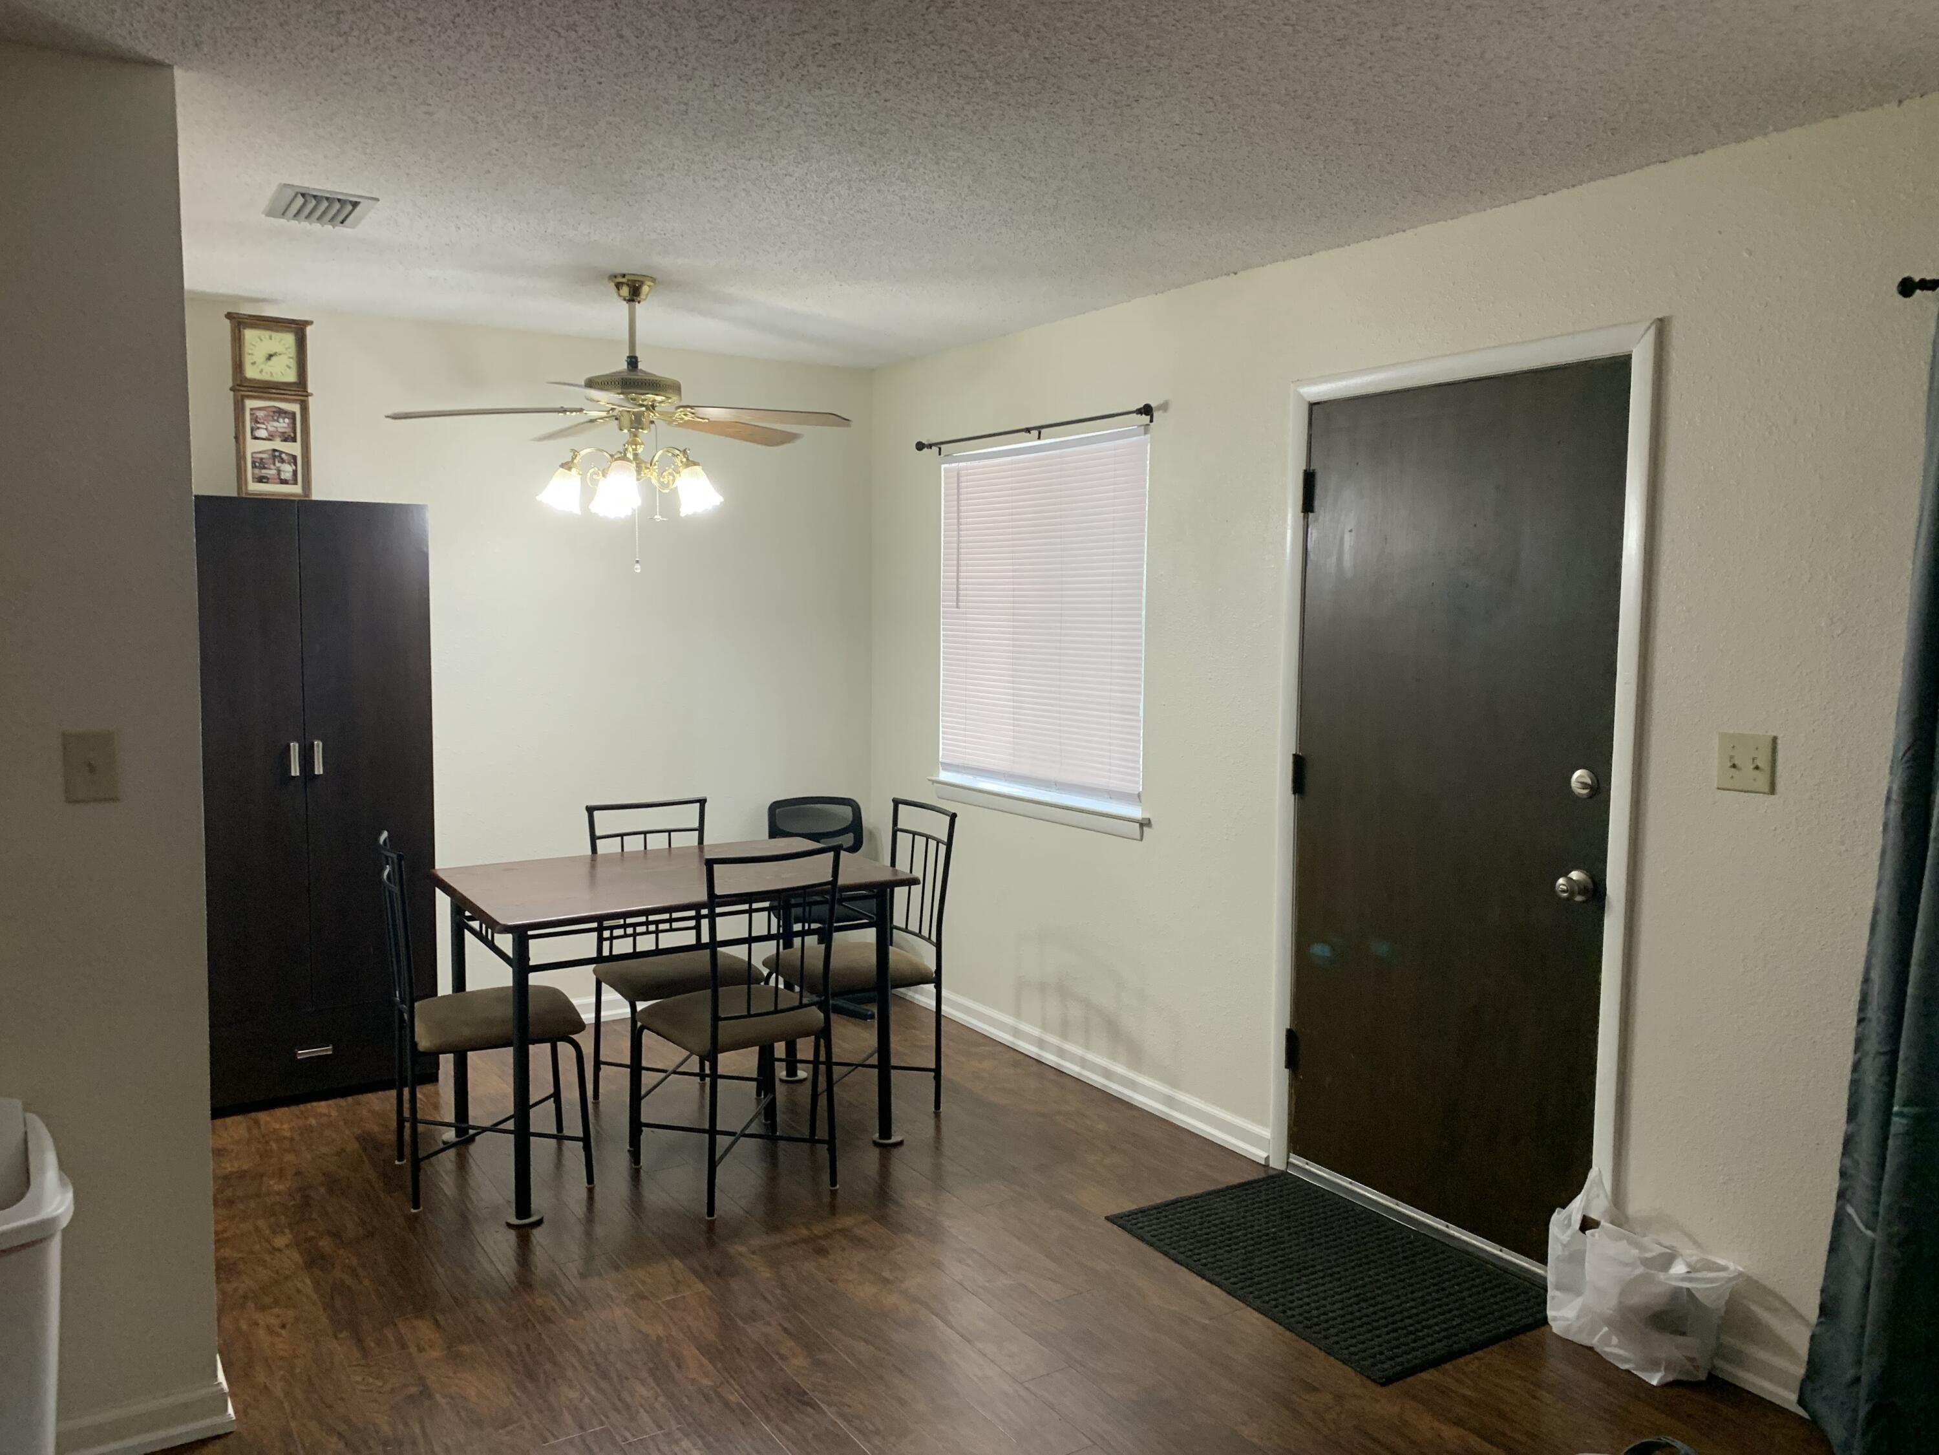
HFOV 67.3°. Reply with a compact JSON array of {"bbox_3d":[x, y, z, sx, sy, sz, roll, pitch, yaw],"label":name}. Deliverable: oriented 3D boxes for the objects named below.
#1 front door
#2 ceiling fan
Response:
[{"bbox_3d":[1.143,0.199,3.516,0.055,2.030,0.915,-3,6,-33],"label":"front door"},{"bbox_3d":[-0.951,-0.931,4.135,1.300,0.665,1.300,-3,6,-33],"label":"ceiling fan"}]

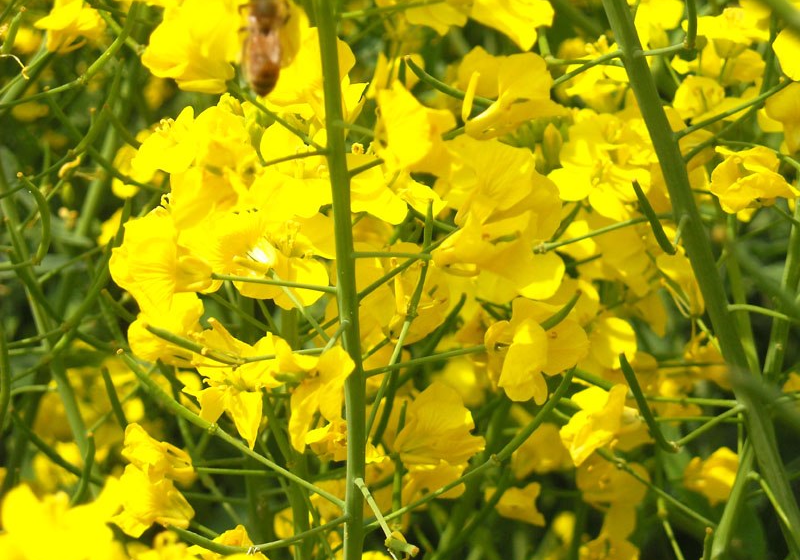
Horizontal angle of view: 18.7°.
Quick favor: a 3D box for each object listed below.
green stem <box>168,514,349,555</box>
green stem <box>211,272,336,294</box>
[{"bbox_3d":[-0.018,0.032,0.307,0.023,0.005,0.003,-1,16,-17],"label":"green stem"},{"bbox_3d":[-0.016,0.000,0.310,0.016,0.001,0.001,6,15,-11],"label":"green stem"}]

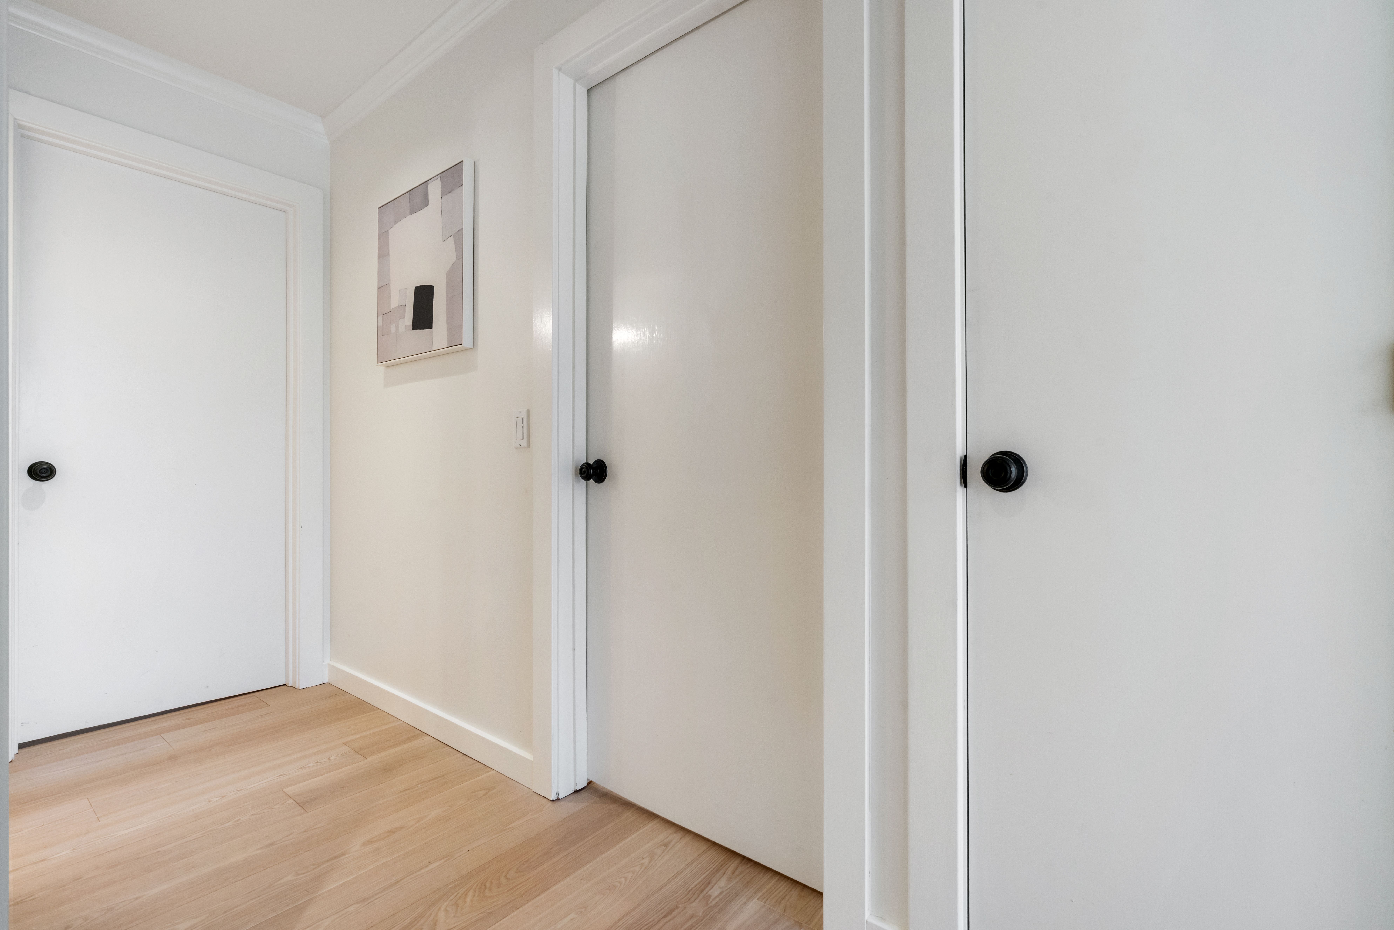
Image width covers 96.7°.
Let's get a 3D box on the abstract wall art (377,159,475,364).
[{"bbox_3d":[-0.978,-0.686,2.207,0.599,0.598,0.038,0,0,39],"label":"abstract wall art"}]

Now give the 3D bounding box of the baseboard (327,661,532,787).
[{"bbox_3d":[-1.036,0.904,2.257,1.449,0.086,0.019,0,0,39],"label":"baseboard"}]

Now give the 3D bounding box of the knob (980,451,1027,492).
[{"bbox_3d":[0.495,0.012,1.009,0.067,0.067,0.062,0,0,39],"label":"knob"}]

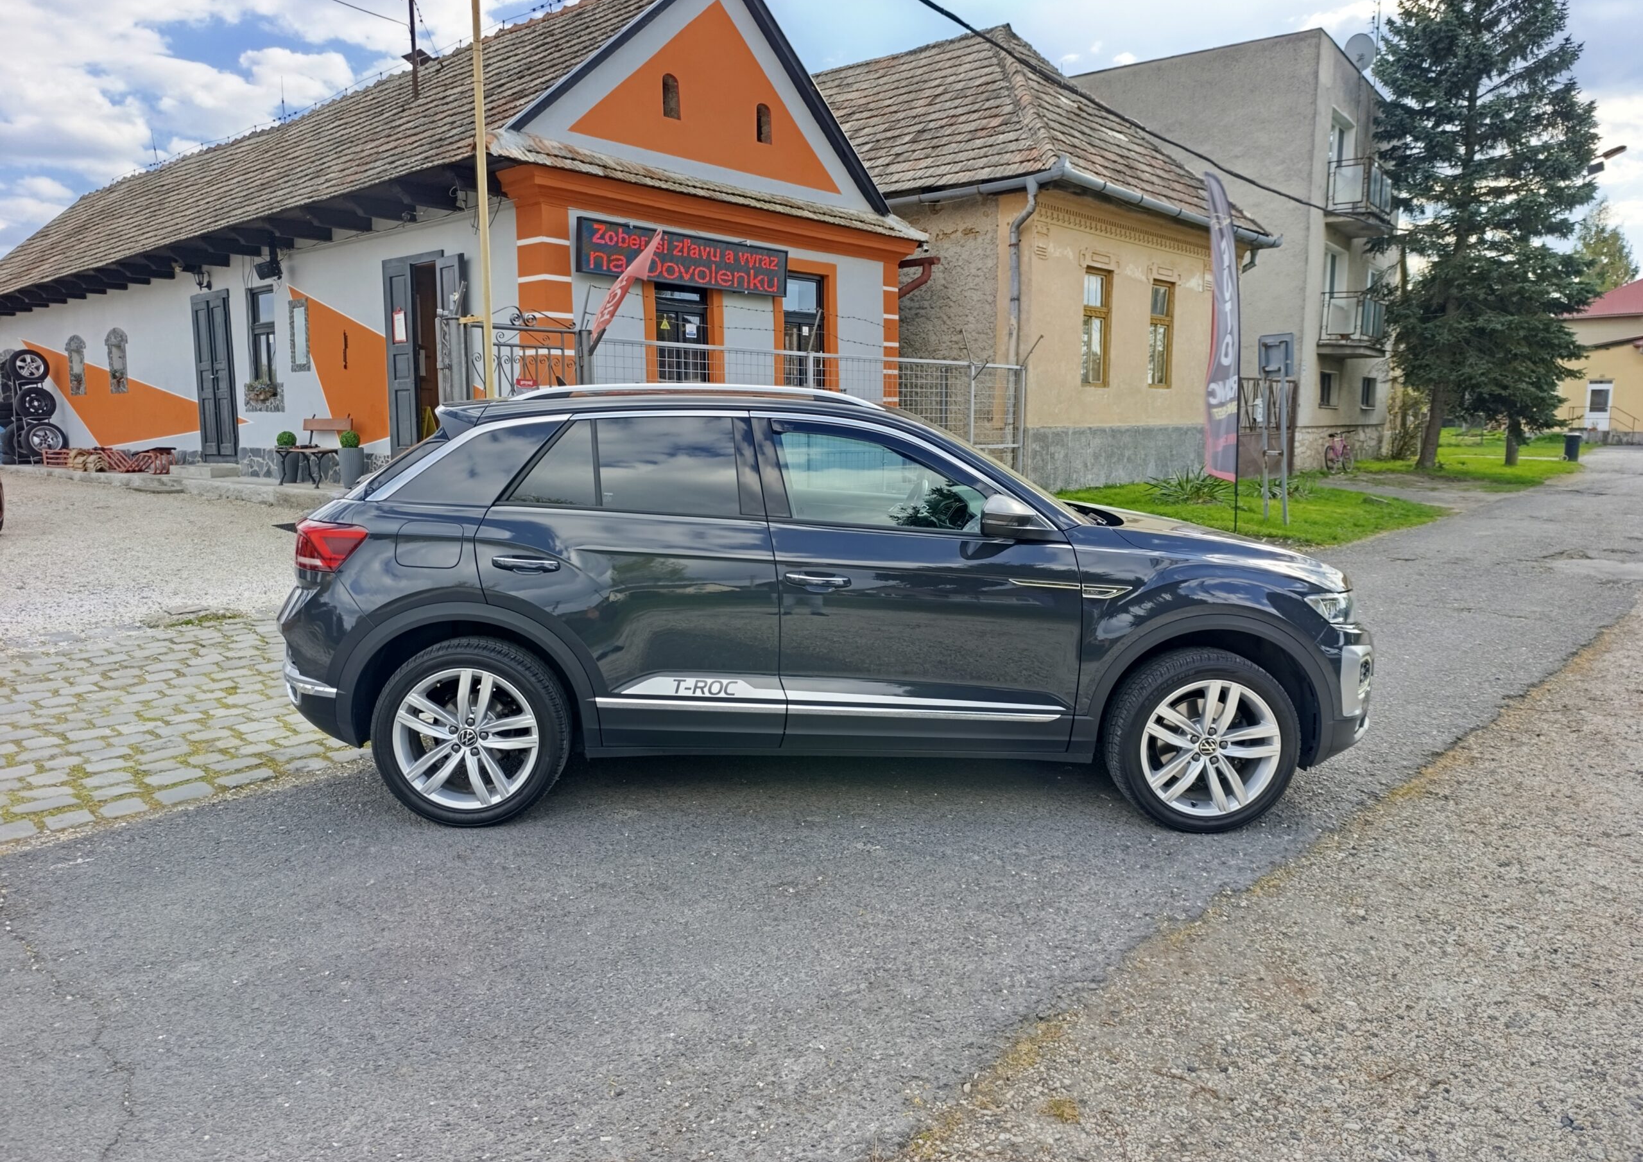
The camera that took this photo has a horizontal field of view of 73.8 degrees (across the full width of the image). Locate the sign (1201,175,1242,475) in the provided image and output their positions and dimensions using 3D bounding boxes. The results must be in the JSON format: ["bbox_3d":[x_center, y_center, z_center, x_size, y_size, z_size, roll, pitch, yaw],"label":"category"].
[{"bbox_3d":[4.718,-2.959,12.905,0.120,3.575,0.500,-7,11,-41],"label":"sign"}]

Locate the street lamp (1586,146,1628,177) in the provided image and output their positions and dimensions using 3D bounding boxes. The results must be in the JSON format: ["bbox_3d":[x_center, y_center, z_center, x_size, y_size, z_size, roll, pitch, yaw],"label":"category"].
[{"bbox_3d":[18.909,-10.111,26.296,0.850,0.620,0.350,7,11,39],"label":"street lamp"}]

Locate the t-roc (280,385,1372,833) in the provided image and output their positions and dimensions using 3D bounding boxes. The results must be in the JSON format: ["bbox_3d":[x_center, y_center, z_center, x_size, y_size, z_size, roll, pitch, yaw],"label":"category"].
[{"bbox_3d":[0.070,-0.024,4.620,4.236,1.573,1.880,1,9,-2],"label":"t-roc"}]

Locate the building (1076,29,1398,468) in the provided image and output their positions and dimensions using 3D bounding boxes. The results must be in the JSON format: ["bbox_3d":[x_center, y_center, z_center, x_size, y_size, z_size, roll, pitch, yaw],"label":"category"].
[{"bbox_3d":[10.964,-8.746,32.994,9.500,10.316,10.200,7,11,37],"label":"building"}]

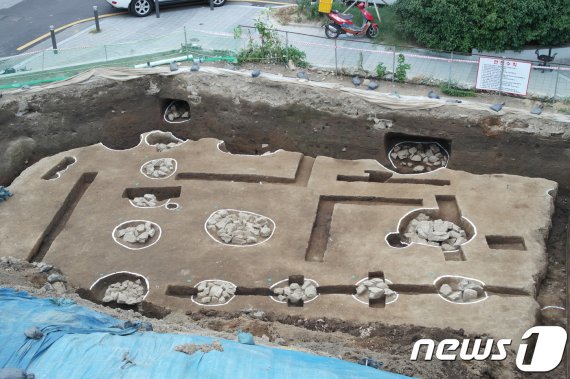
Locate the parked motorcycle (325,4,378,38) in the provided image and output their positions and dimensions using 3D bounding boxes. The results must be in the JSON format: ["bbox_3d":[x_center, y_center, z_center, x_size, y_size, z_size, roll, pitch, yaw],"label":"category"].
[{"bbox_3d":[2.004,-5.085,23.350,1.720,1.100,0.680,-2,27,-3],"label":"parked motorcycle"}]

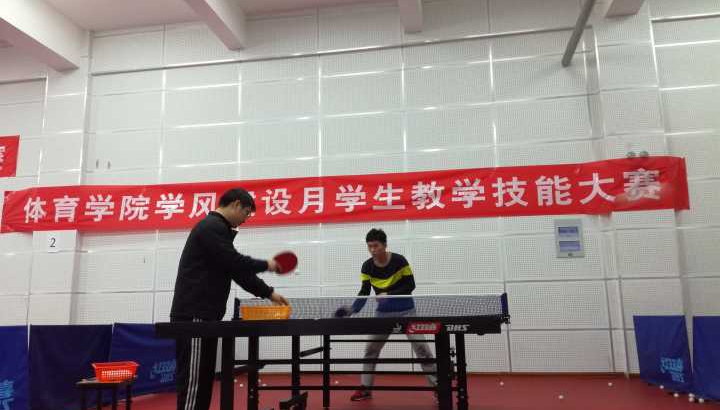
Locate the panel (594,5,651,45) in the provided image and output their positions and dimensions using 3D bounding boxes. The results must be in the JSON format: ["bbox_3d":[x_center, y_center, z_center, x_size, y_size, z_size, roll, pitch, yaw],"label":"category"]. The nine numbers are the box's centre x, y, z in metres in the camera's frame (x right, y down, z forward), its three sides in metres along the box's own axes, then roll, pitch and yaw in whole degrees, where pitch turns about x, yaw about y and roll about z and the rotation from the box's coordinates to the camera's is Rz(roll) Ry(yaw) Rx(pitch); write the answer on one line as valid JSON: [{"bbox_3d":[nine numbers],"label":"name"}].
[{"bbox_3d":[3.385,-2.336,7.250,0.676,0.592,0.030,-3,-10,9],"label":"panel"}]

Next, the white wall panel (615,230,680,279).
[{"bbox_3d":[3.477,0.588,6.779,0.683,0.600,0.040,-3,-11,10],"label":"white wall panel"}]

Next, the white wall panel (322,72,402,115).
[{"bbox_3d":[0.019,-1.579,7.967,1.208,0.600,0.050,-3,-10,10],"label":"white wall panel"}]

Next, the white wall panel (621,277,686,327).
[{"bbox_3d":[3.487,1.177,6.666,0.683,0.600,0.040,-3,-11,10],"label":"white wall panel"}]

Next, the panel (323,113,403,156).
[{"bbox_3d":[0.036,-0.985,7.819,1.200,0.600,0.040,-3,-11,10],"label":"panel"}]

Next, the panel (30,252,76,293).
[{"bbox_3d":[-4.445,0.981,8.153,0.655,0.600,0.050,-3,-10,10],"label":"panel"}]

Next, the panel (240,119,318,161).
[{"bbox_3d":[-1.147,-0.923,7.993,1.200,0.593,0.050,-3,-10,10],"label":"panel"}]

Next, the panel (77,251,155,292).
[{"bbox_3d":[-3.457,0.942,8.000,1.192,0.592,0.030,-3,-10,9],"label":"panel"}]

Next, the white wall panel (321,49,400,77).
[{"bbox_3d":[0.013,-2.009,7.923,1.192,0.320,0.030,-3,-10,9],"label":"white wall panel"}]

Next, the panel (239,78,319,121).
[{"bbox_3d":[-1.153,-1.503,8.036,1.192,0.592,0.030,-3,-10,9],"label":"panel"}]

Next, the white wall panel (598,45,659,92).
[{"bbox_3d":[3.401,-1.754,7.143,0.676,0.592,0.030,-3,-10,9],"label":"white wall panel"}]

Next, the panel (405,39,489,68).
[{"bbox_3d":[1.187,-2.068,7.729,1.192,0.320,0.030,-3,-10,9],"label":"panel"}]

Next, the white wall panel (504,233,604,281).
[{"bbox_3d":[2.445,0.663,7.141,1.208,0.600,0.050,-3,-10,10],"label":"white wall panel"}]

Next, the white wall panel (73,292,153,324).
[{"bbox_3d":[-3.467,1.529,7.975,1.200,0.593,0.050,-3,-10,10],"label":"white wall panel"}]

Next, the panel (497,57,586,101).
[{"bbox_3d":[2.387,-1.680,7.499,1.200,0.593,0.050,-3,-10,10],"label":"panel"}]

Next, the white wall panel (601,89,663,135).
[{"bbox_3d":[3.446,-1.180,7.120,0.683,0.600,0.040,-3,-11,10],"label":"white wall panel"}]

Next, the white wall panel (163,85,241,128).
[{"bbox_3d":[-2.337,-1.454,8.338,1.200,0.600,0.040,-3,-11,10],"label":"white wall panel"}]

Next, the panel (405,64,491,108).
[{"bbox_3d":[1.205,-1.622,7.698,1.200,0.593,0.050,-3,-10,10],"label":"panel"}]

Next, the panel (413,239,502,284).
[{"bbox_3d":[1.255,0.723,7.342,1.208,0.600,0.050,-3,-10,10],"label":"panel"}]

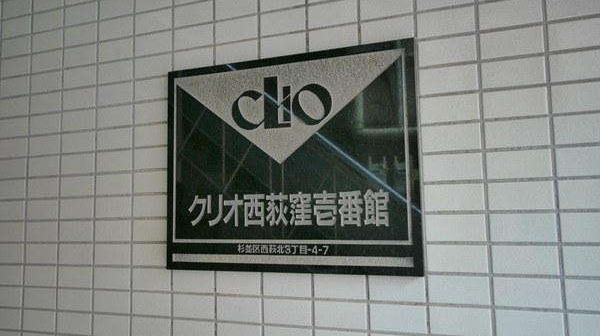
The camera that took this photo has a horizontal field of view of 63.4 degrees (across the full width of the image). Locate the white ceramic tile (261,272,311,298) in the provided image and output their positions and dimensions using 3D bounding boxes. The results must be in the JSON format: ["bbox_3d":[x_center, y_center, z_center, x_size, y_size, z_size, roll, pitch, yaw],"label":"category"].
[{"bbox_3d":[-0.022,0.215,0.897,0.095,0.045,0.008,-3,-6,20],"label":"white ceramic tile"}]

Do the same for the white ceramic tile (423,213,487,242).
[{"bbox_3d":[0.258,0.100,0.802,0.095,0.045,0.008,-3,-6,20],"label":"white ceramic tile"}]

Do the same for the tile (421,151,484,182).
[{"bbox_3d":[0.256,0.000,0.809,0.095,0.045,0.009,-3,-6,20],"label":"tile"}]

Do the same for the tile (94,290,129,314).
[{"bbox_3d":[-0.396,0.283,1.026,0.095,0.045,0.008,-3,-6,20],"label":"tile"}]

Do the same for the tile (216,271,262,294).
[{"bbox_3d":[-0.116,0.219,0.934,0.095,0.044,0.008,-3,-6,20],"label":"tile"}]

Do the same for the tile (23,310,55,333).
[{"bbox_3d":[-0.584,0.344,1.096,0.095,0.045,0.008,-3,-6,20],"label":"tile"}]

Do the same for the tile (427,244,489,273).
[{"bbox_3d":[0.258,0.148,0.794,0.095,0.045,0.008,-3,-6,20],"label":"tile"}]

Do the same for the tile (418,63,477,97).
[{"bbox_3d":[0.253,-0.149,0.824,0.095,0.045,0.008,-3,-6,20],"label":"tile"}]

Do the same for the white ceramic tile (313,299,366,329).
[{"bbox_3d":[0.072,0.258,0.854,0.095,0.045,0.008,-3,-6,20],"label":"white ceramic tile"}]

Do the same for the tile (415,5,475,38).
[{"bbox_3d":[0.250,-0.247,0.832,0.095,0.045,0.008,-3,-6,20],"label":"tile"}]

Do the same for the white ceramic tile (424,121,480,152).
[{"bbox_3d":[0.255,-0.050,0.817,0.095,0.044,0.008,-3,-6,20],"label":"white ceramic tile"}]

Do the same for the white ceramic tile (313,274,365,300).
[{"bbox_3d":[0.072,0.210,0.863,0.095,0.045,0.008,-3,-6,20],"label":"white ceramic tile"}]

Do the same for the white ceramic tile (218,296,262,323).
[{"bbox_3d":[-0.115,0.268,0.924,0.095,0.045,0.009,-3,-6,20],"label":"white ceramic tile"}]

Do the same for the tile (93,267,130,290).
[{"bbox_3d":[-0.399,0.235,1.039,0.095,0.044,0.008,-3,-6,20],"label":"tile"}]

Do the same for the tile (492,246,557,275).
[{"bbox_3d":[0.353,0.144,0.761,0.095,0.045,0.008,-3,-6,20],"label":"tile"}]

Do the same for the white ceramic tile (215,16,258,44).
[{"bbox_3d":[-0.127,-0.277,0.979,0.095,0.045,0.008,-3,-6,20],"label":"white ceramic tile"}]

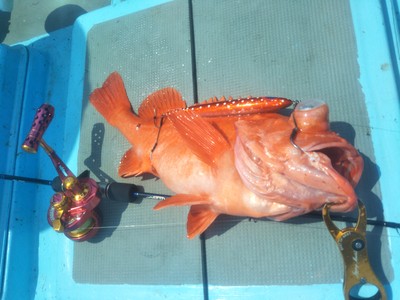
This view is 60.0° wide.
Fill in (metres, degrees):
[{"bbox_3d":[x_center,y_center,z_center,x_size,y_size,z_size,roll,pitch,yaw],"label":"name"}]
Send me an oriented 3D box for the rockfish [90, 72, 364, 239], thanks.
[{"bbox_3d":[-0.018,-0.001,0.470,0.430,0.115,0.195,11,73,27],"label":"rockfish"}]

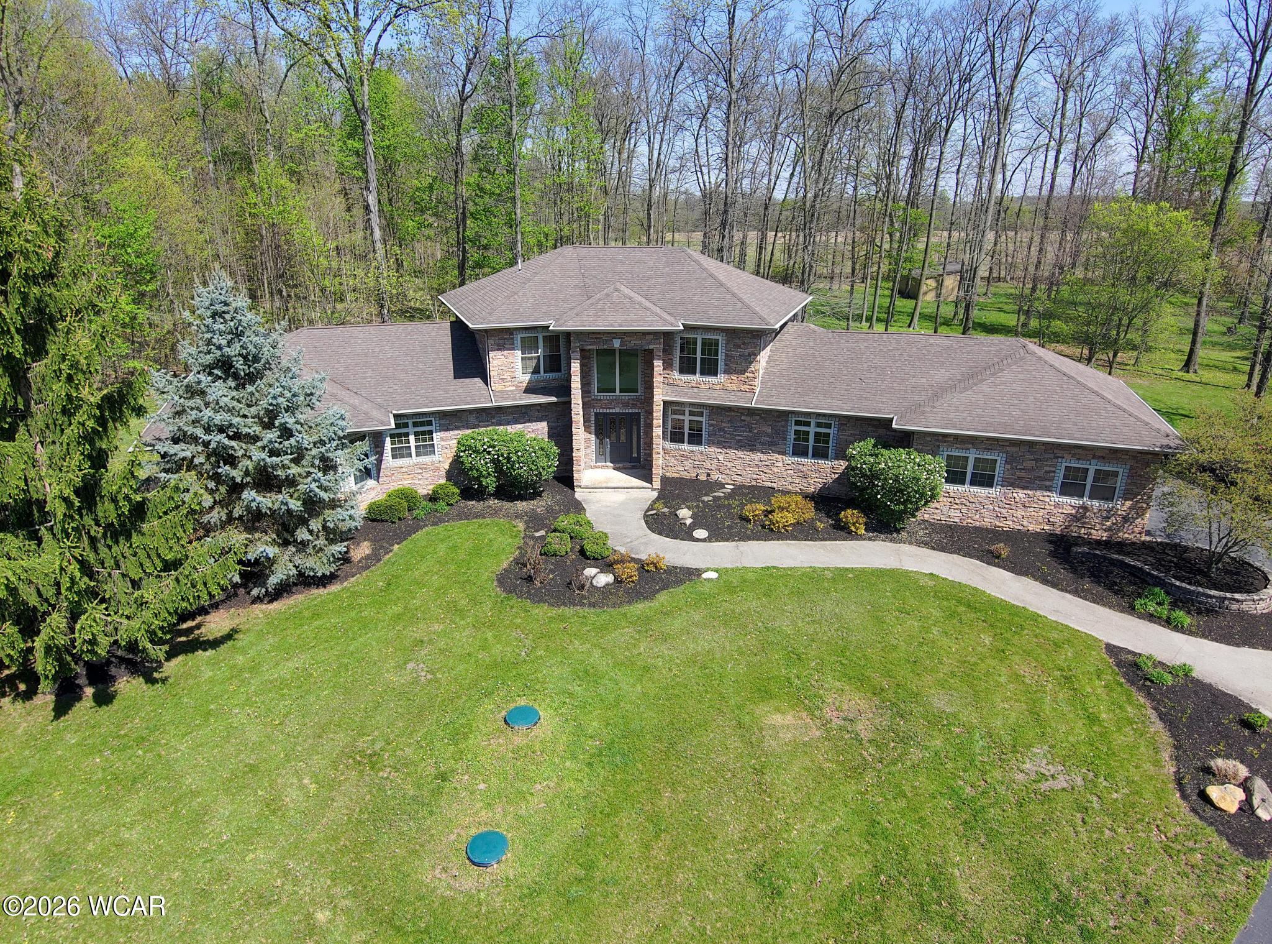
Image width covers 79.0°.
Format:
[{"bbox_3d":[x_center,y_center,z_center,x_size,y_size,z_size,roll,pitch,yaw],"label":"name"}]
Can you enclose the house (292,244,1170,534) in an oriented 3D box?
[{"bbox_3d":[0.500,-4.169,29.685,37.500,8.400,15.400,0,19,0],"label":"house"}]

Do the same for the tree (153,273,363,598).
[{"bbox_3d":[-11.200,-1.419,21.960,6.000,8.300,6.000,0,19,0],"label":"tree"}]

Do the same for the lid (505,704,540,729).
[{"bbox_3d":[-2.247,4.850,15.300,0.700,0.090,0.700,0,19,0],"label":"lid"}]

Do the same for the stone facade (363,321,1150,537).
[{"bbox_3d":[1.400,-1.670,26.321,29.300,5.900,6.600,0,19,0],"label":"stone facade"}]

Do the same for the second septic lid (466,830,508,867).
[{"bbox_3d":[-2.415,6.104,12.500,0.690,0.090,0.690,0,19,0],"label":"second septic lid"}]

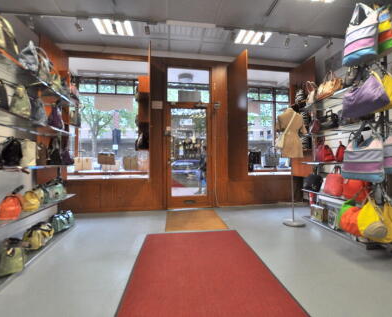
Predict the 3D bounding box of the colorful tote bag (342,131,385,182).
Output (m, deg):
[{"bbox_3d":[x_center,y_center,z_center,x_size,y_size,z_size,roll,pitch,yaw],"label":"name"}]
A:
[{"bbox_3d":[1.646,-0.016,1.957,0.360,0.500,0.130,-1,-1,45],"label":"colorful tote bag"}]

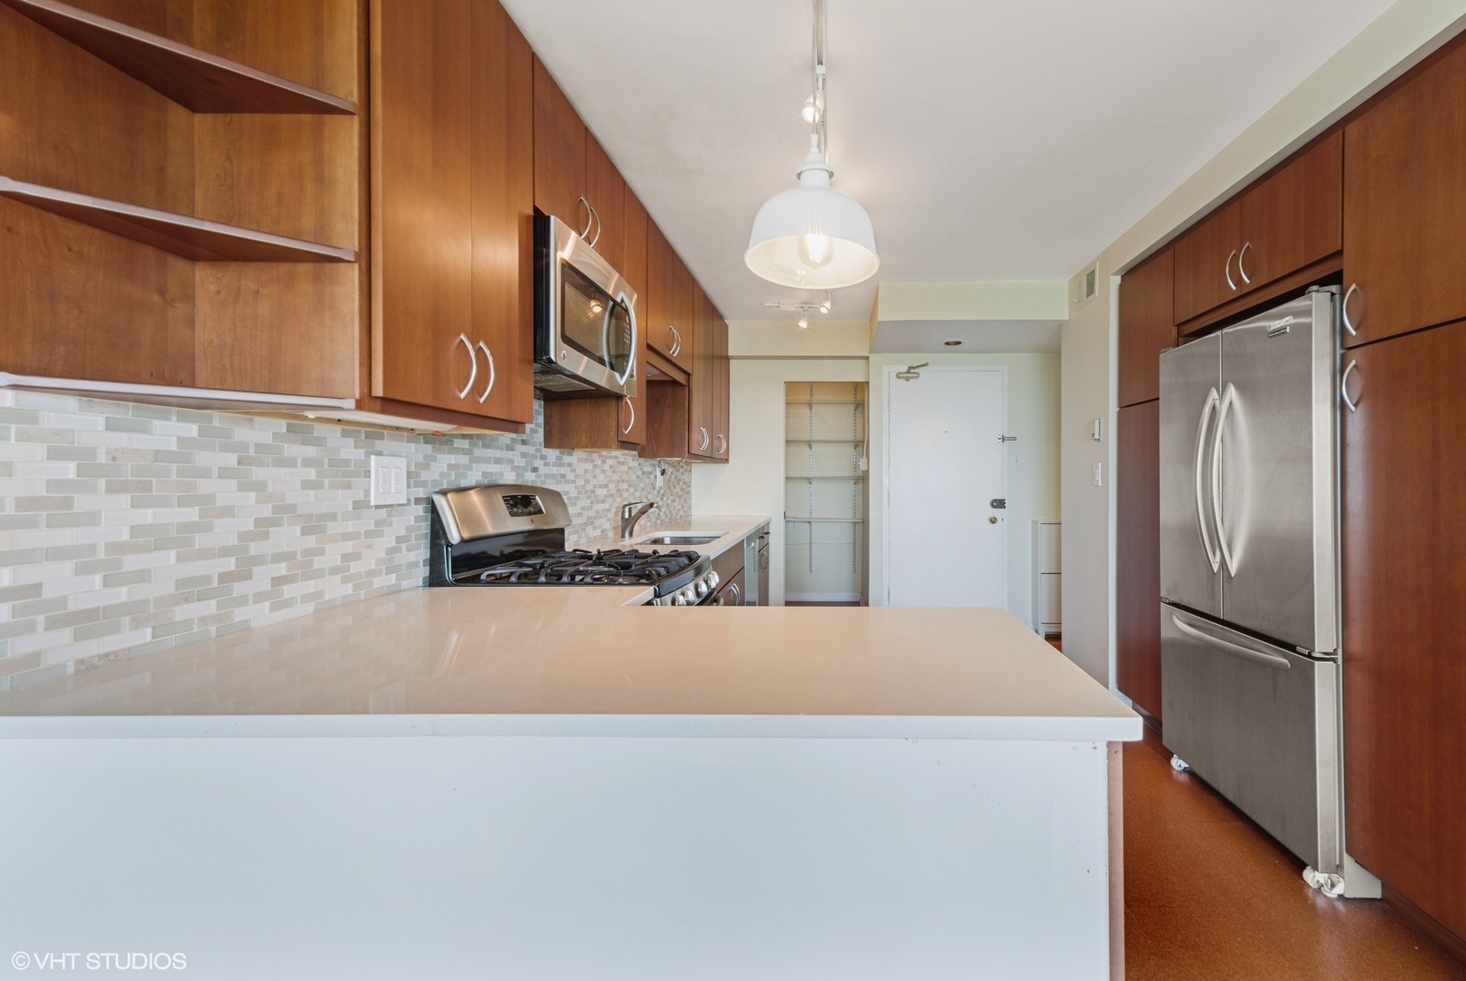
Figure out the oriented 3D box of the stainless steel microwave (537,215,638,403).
[{"bbox_3d":[-0.621,-0.585,2.158,0.415,0.422,0.768,0,1,10],"label":"stainless steel microwave"}]

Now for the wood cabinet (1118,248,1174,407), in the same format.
[{"bbox_3d":[2.281,-0.752,2.919,0.590,0.642,0.548,0,1,10],"label":"wood cabinet"}]

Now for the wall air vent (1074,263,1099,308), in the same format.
[{"bbox_3d":[2.024,-1.156,3.515,0.025,0.190,0.371,0,1,10],"label":"wall air vent"}]

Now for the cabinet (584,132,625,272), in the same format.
[{"bbox_3d":[-0.635,-1.043,2.339,0.335,0.429,0.397,0,1,10],"label":"cabinet"}]

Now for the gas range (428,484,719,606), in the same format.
[{"bbox_3d":[-0.471,0.583,2.157,0.705,1.209,0.774,0,1,10],"label":"gas range"}]

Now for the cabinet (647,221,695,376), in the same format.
[{"bbox_3d":[-0.474,-0.970,3.257,0.335,0.597,0.870,0,1,10],"label":"cabinet"}]

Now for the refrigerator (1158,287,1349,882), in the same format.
[{"bbox_3d":[2.075,0.289,2.174,0.720,1.780,0.886,0,1,10],"label":"refrigerator"}]

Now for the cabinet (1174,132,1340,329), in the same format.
[{"bbox_3d":[2.154,-0.888,2.197,0.590,0.347,0.919,0,1,10],"label":"cabinet"}]

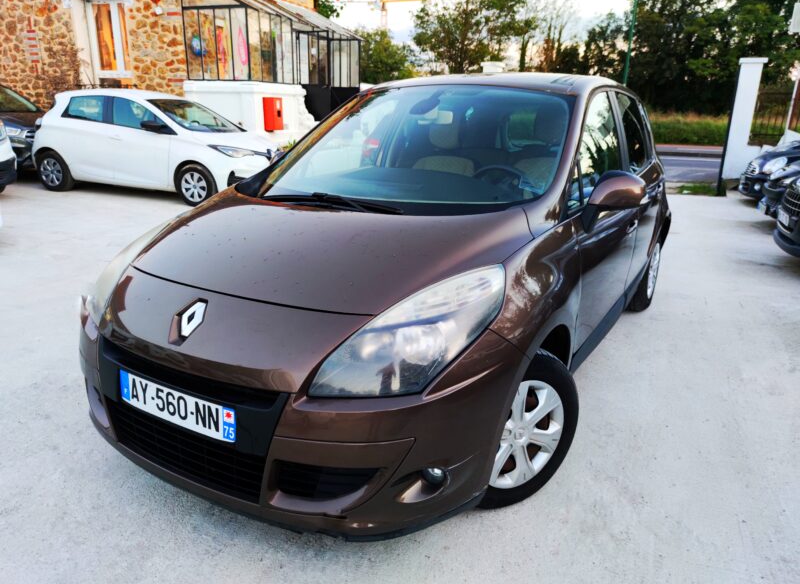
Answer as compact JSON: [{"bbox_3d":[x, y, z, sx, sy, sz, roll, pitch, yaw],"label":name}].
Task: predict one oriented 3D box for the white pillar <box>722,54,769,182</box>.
[{"bbox_3d":[6.821,-3.412,11.014,0.480,2.371,0.480,7,17,20],"label":"white pillar"}]

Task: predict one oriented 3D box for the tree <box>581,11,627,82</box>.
[{"bbox_3d":[14.726,-15.325,40.563,3.600,9.593,3.600,6,17,18],"label":"tree"}]

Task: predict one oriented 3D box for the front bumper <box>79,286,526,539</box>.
[{"bbox_3d":[-0.523,0.353,1.942,1.780,0.580,0.650,10,19,30],"label":"front bumper"}]

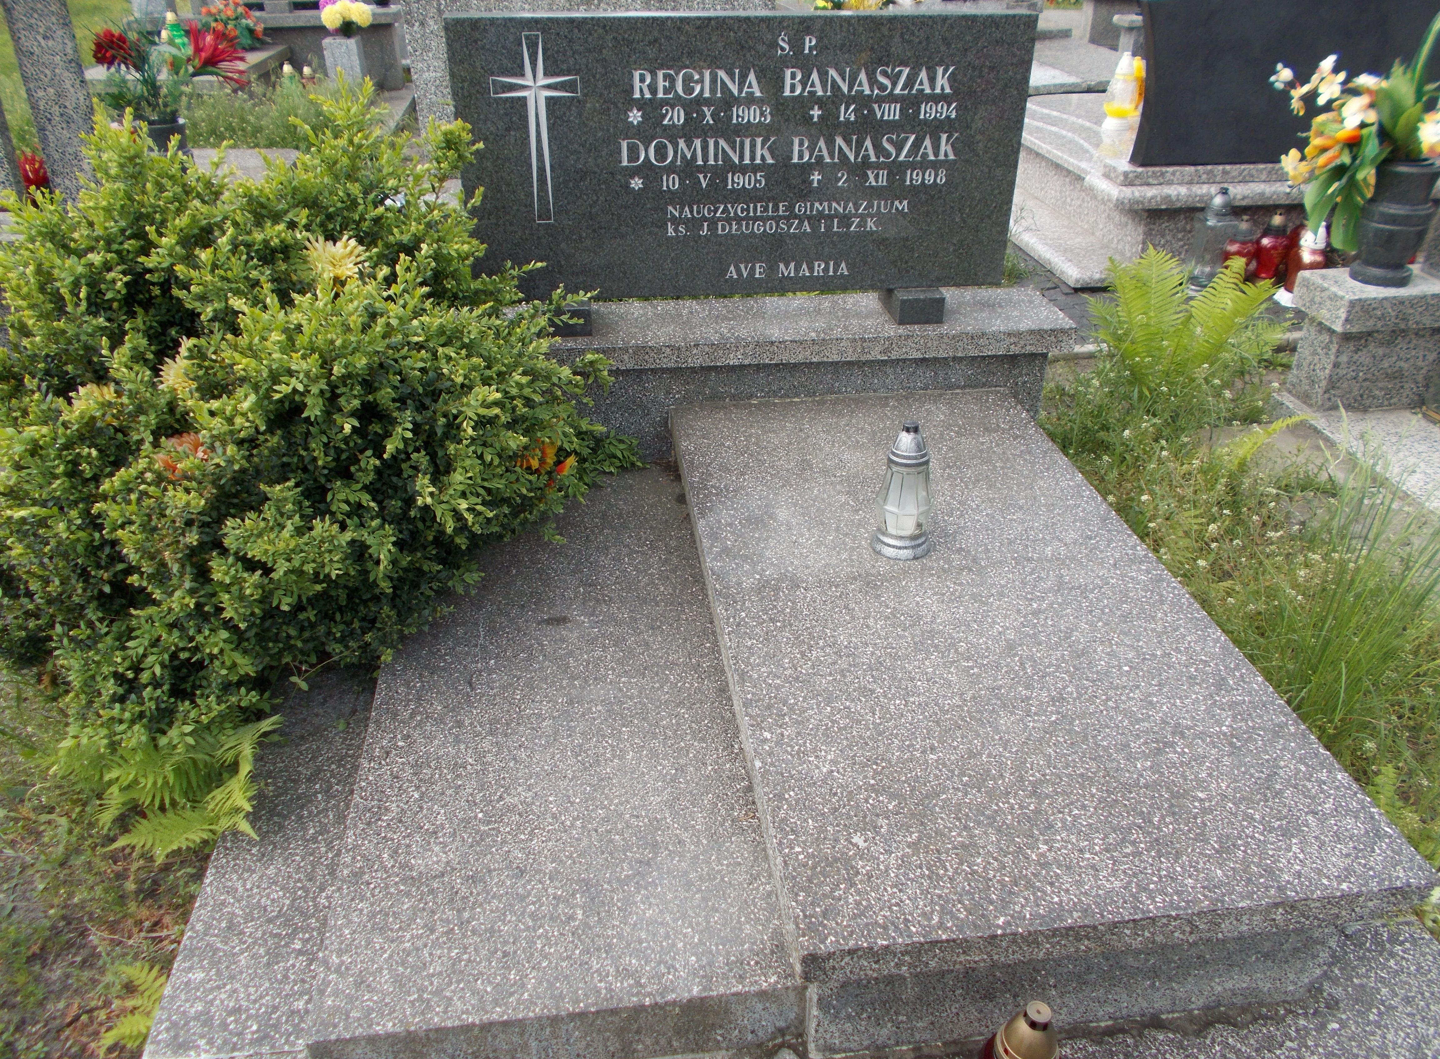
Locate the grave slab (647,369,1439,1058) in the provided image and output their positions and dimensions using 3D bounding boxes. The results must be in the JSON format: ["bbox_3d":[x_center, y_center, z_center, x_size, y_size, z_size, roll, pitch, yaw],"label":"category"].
[{"bbox_3d":[0.414,0.182,2.087,0.853,0.228,1.554,-4,32,-7],"label":"grave slab"}]

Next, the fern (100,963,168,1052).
[{"bbox_3d":[-0.820,0.672,1.518,0.110,0.090,0.120,-4,31,-7],"label":"fern"}]

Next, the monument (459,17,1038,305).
[{"bbox_3d":[0.059,-0.845,2.477,1.270,0.604,0.085,-4,30,-7],"label":"monument"}]

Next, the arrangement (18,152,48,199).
[{"bbox_3d":[-3.487,-1.782,5.500,0.220,0.260,0.220,-4,31,-7],"label":"arrangement"}]

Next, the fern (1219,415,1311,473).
[{"bbox_3d":[1.505,-0.235,2.987,0.200,0.130,0.150,-4,31,-7],"label":"fern"}]

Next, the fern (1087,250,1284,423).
[{"bbox_3d":[1.468,-0.603,3.350,0.500,0.420,0.420,-4,31,-7],"label":"fern"}]

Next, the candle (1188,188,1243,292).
[{"bbox_3d":[1.961,-1.143,4.295,0.160,0.390,0.160,-4,31,-7],"label":"candle"}]

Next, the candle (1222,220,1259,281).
[{"bbox_3d":[2.192,-1.176,4.491,0.130,0.250,0.130,-4,31,-7],"label":"candle"}]

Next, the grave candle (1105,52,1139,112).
[{"bbox_3d":[1.941,-2.122,5.163,0.140,0.260,0.140,-4,31,-7],"label":"grave candle"}]

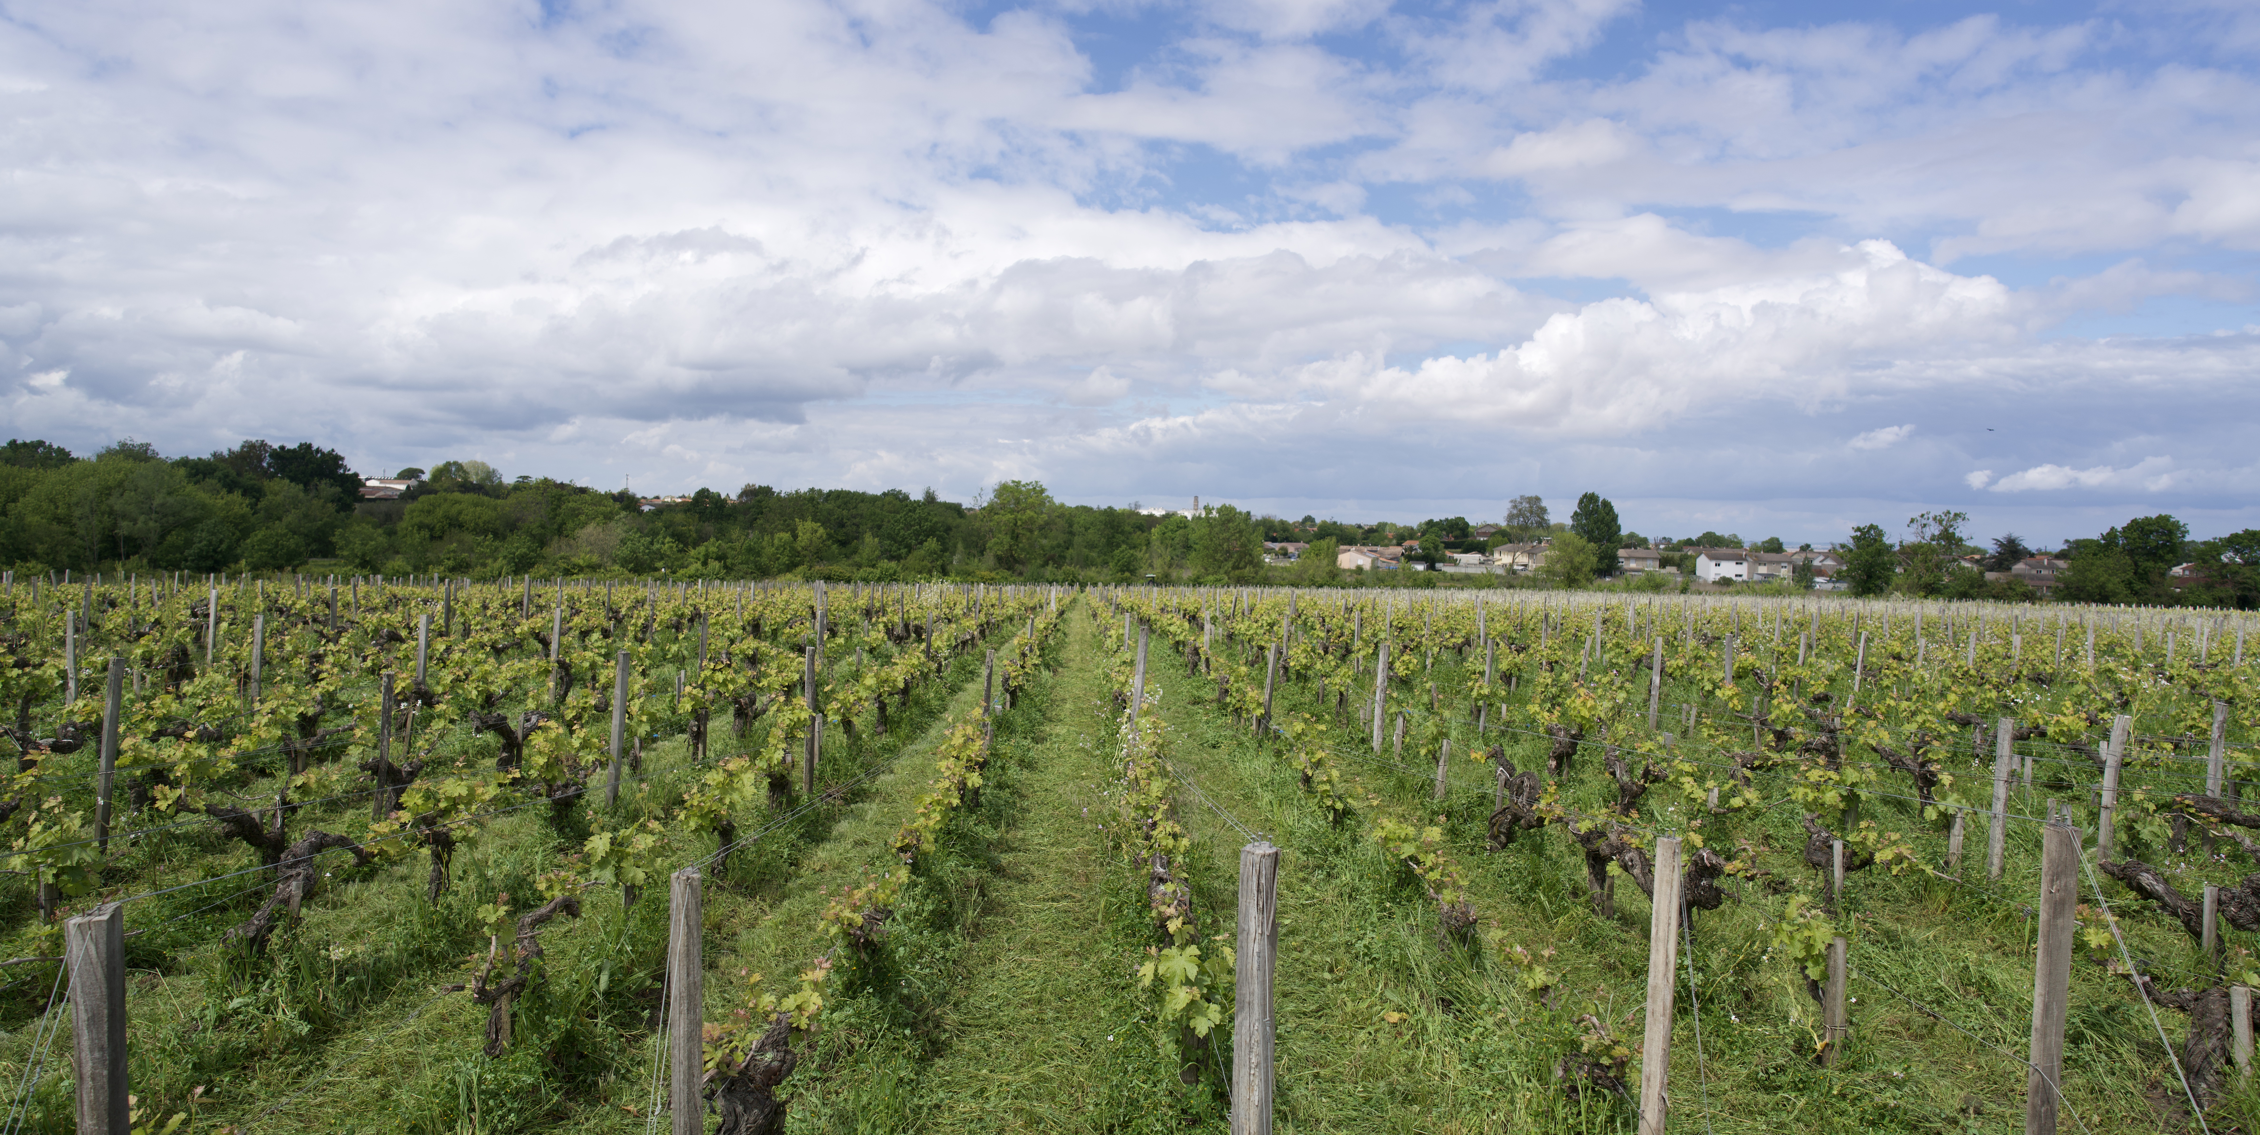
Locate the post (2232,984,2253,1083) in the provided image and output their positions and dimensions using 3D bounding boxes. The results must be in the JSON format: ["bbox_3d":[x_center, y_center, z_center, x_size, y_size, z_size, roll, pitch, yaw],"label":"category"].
[{"bbox_3d":[3.926,1.650,5.310,0.064,0.340,0.064,-4,1,-2],"label":"post"}]

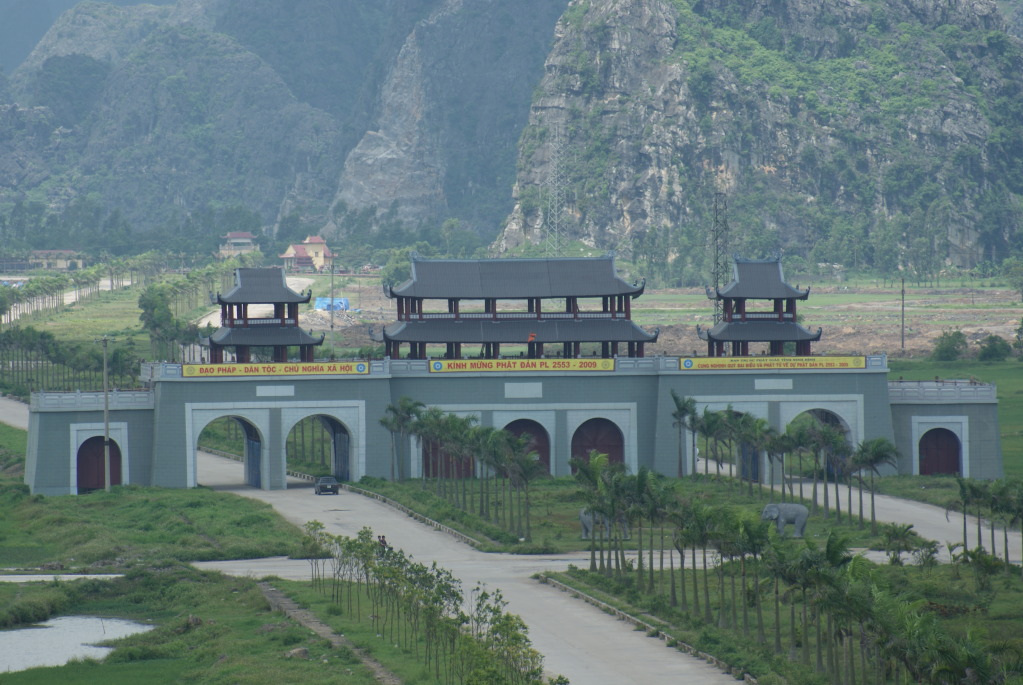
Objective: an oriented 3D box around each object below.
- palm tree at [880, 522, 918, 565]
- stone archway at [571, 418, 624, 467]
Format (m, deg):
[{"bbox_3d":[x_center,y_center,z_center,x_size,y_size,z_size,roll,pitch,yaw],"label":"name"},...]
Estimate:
[{"bbox_3d":[26.127,13.586,604.299,2.600,2.899,2.600,0,1,0],"label":"palm tree"},{"bbox_3d":[7.202,8.887,755.000,4.460,4.970,2.200,-1,1,-6],"label":"stone archway"}]

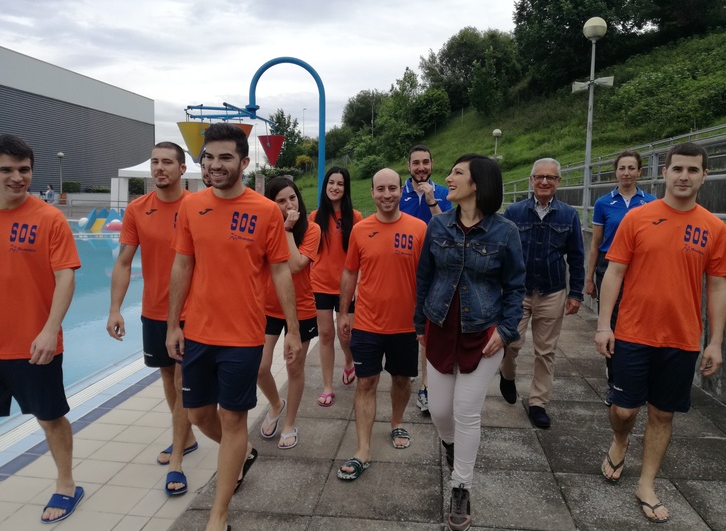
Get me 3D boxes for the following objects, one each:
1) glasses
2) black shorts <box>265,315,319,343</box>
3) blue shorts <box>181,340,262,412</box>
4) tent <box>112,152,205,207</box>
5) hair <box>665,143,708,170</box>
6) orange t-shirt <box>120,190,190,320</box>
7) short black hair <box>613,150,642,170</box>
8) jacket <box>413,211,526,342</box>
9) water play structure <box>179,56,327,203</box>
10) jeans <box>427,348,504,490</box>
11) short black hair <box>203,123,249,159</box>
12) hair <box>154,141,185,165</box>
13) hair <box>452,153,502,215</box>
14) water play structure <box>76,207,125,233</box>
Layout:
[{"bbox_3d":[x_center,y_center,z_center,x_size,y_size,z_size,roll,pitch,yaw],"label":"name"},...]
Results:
[{"bbox_3d":[1.124,-0.524,3.470,0.150,0.045,0.130,2,8,14],"label":"glasses"},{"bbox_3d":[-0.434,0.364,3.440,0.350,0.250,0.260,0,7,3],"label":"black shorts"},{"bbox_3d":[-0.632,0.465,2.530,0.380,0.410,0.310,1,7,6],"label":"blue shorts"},{"bbox_3d":[-10.141,-4.395,30.000,5.000,3.750,5.000,-2,7,-18],"label":"tent"},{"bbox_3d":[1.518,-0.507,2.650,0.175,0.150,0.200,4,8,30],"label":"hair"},{"bbox_3d":[-1.002,-0.060,2.950,0.490,0.680,0.280,0,7,-3],"label":"orange t-shirt"},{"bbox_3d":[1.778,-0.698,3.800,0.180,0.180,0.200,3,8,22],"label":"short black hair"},{"bbox_3d":[0.518,0.058,2.730,0.500,0.620,0.310,2,7,16],"label":"jacket"},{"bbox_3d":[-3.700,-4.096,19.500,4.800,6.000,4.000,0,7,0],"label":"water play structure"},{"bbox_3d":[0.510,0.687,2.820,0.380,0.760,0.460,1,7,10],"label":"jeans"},{"bbox_3d":[-0.578,-0.521,2.400,0.175,0.160,0.200,2,7,15],"label":"short black hair"},{"bbox_3d":[-0.975,-0.560,2.870,0.155,0.140,0.185,1,7,12],"label":"hair"},{"bbox_3d":[0.538,-0.380,2.660,0.230,0.280,0.200,-1,7,-7],"label":"hair"},{"bbox_3d":[-12.646,-2.184,27.500,2.500,1.250,2.000,-1,7,-8],"label":"water play structure"}]

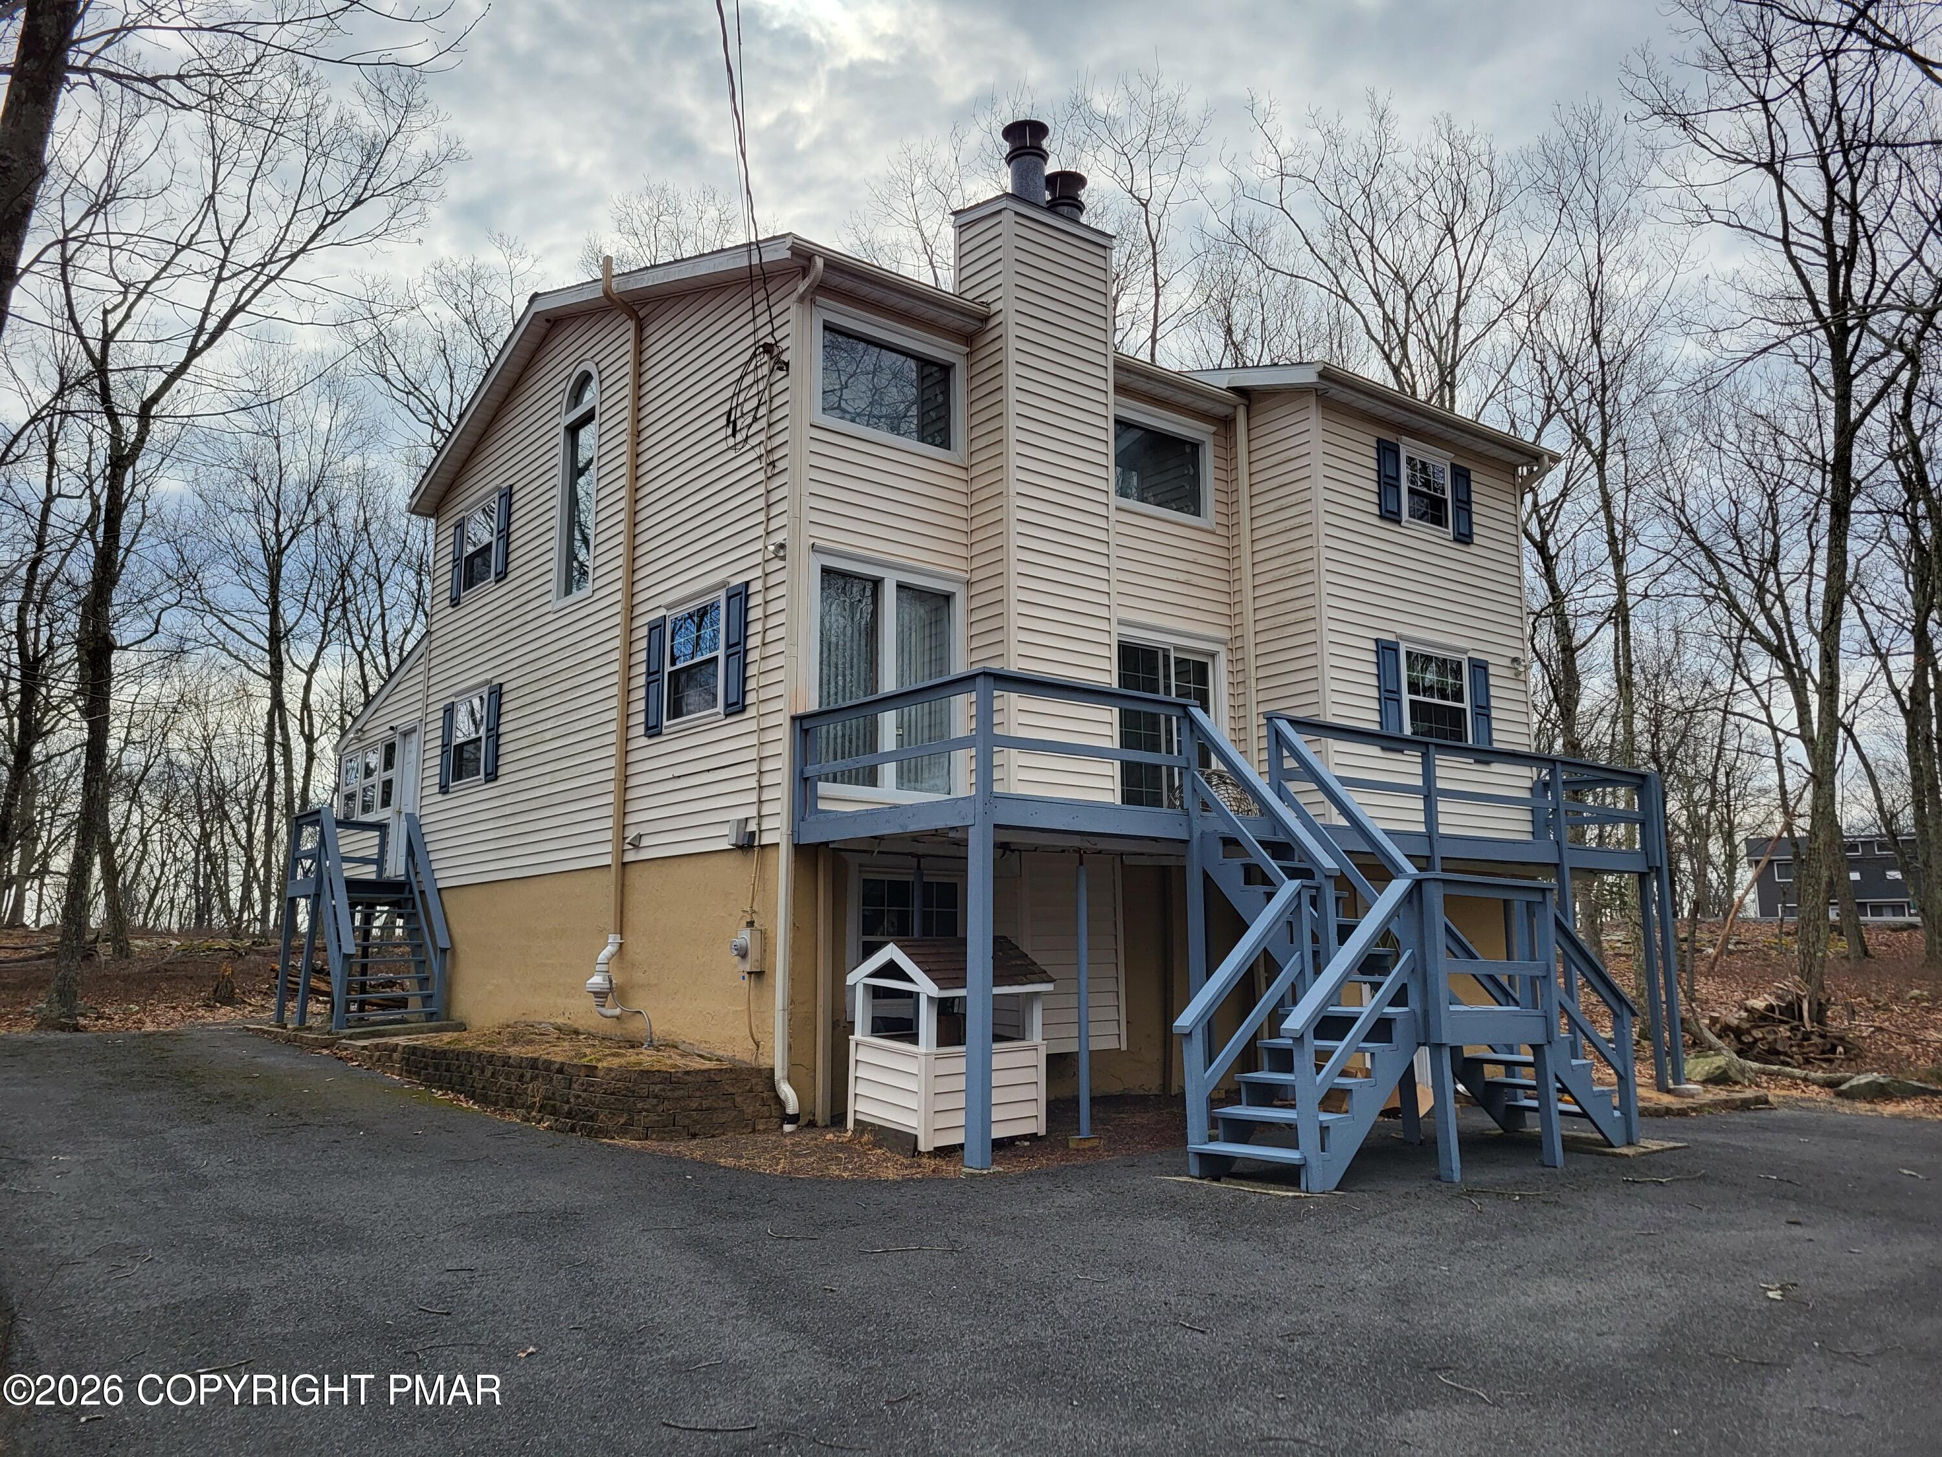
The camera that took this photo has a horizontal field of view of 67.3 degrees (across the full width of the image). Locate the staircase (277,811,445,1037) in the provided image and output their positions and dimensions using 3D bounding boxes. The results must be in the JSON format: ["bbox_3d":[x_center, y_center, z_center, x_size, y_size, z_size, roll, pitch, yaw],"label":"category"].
[{"bbox_3d":[-8.043,2.490,19.333,1.240,2.850,3.220,7,-12,-38],"label":"staircase"}]

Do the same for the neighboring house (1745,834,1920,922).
[{"bbox_3d":[57.358,10.140,97.000,10.500,6.400,8.000,-4,-10,20],"label":"neighboring house"}]

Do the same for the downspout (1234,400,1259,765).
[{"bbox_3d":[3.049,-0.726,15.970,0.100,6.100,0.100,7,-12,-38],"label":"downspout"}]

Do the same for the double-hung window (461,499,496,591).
[{"bbox_3d":[-6.473,-2.381,19.142,0.110,1.230,1.180,7,-12,-38],"label":"double-hung window"}]

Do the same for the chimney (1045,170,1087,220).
[{"bbox_3d":[0.980,-5.395,15.030,0.430,0.650,0.430,0,-9,0],"label":"chimney"}]

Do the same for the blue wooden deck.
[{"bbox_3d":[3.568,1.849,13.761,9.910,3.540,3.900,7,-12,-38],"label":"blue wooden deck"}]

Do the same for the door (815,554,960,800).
[{"bbox_3d":[-0.750,-0.423,13.229,1.580,2.030,0.120,7,-12,-38],"label":"door"}]

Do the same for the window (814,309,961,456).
[{"bbox_3d":[-0.752,-3.207,13.679,1.710,1.110,0.120,7,-12,-38],"label":"window"}]

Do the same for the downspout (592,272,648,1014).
[{"bbox_3d":[-3.736,-1.063,15.061,0.450,8.030,0.270,7,-12,-38],"label":"downspout"}]

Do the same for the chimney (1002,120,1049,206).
[{"bbox_3d":[0.579,-5.647,14.751,0.470,1.020,0.470,0,-9,0],"label":"chimney"}]

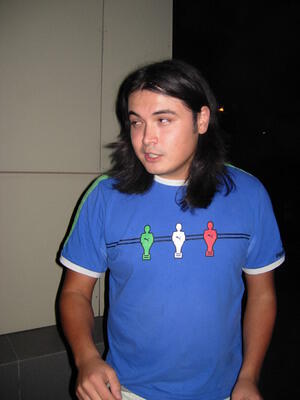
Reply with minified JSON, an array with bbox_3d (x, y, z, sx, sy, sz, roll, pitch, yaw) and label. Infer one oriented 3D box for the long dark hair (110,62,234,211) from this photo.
[{"bbox_3d":[0.048,-0.158,1.000,0.270,0.345,0.250,1,2,28],"label":"long dark hair"}]

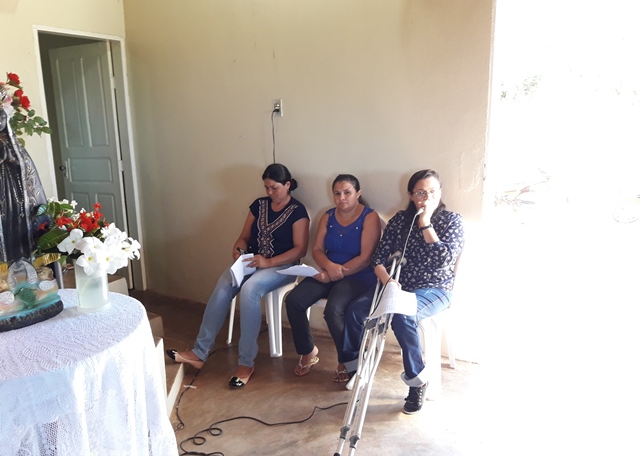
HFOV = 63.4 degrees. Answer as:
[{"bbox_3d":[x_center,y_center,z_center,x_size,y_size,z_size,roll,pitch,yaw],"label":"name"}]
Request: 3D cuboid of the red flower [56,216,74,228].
[{"bbox_3d":[-1.072,-0.023,2.180,0.075,0.055,0.065,-7,14,-26],"label":"red flower"}]

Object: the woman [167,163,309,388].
[{"bbox_3d":[-0.426,0.238,3.164,0.541,1.240,0.857,10,17,41],"label":"woman"}]

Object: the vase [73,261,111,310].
[{"bbox_3d":[-0.945,0.227,2.136,0.135,0.200,0.135,-6,14,-23],"label":"vase"}]

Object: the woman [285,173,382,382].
[{"bbox_3d":[0.116,0.280,3.078,0.521,1.180,0.477,7,15,32],"label":"woman"}]

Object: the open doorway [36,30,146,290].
[{"bbox_3d":[-1.807,-0.412,4.135,0.140,2.135,0.765,6,14,29],"label":"open doorway"}]

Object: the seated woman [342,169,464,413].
[{"bbox_3d":[0.507,0.300,2.822,0.547,1.240,0.524,7,15,32],"label":"seated woman"}]

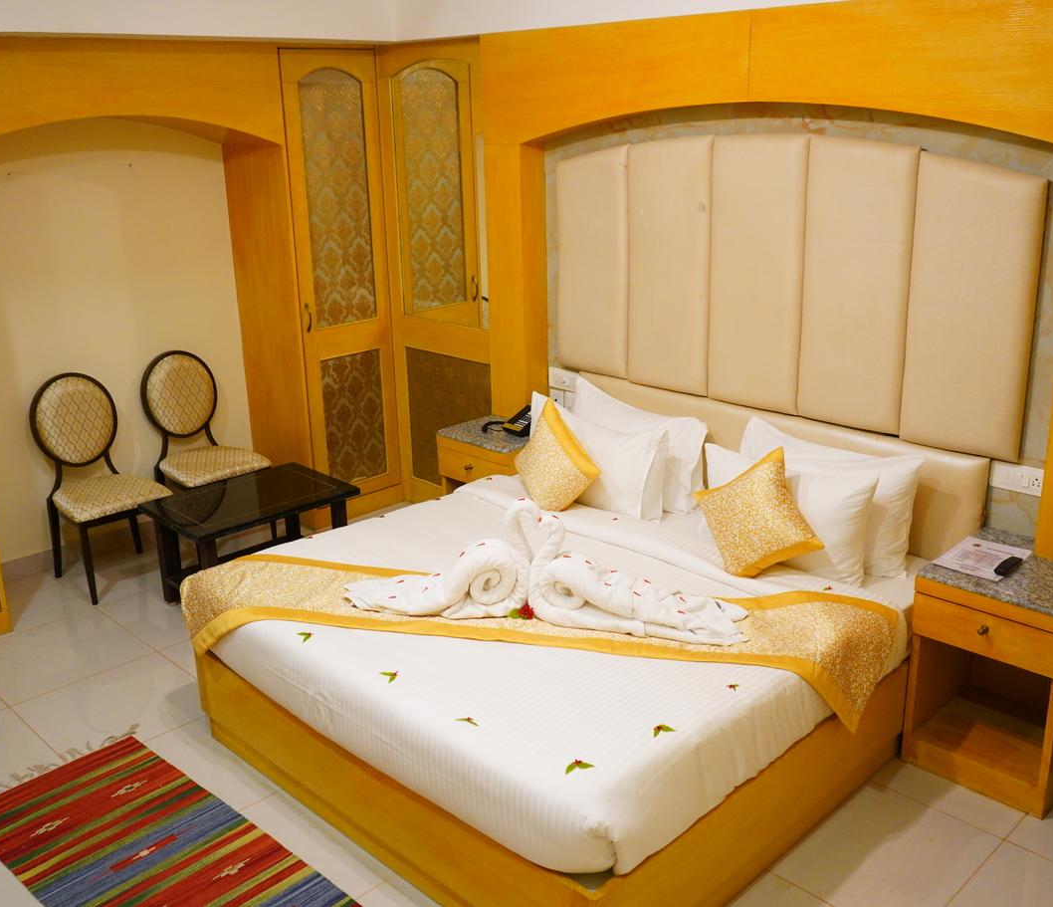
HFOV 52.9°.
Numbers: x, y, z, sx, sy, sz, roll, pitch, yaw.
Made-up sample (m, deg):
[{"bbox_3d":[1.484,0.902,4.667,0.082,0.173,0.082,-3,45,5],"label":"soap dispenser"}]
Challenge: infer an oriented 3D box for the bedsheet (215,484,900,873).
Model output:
[{"bbox_3d":[0.180,0.519,3.652,1.930,0.270,1.860,-17,23,-42],"label":"bedsheet"}]

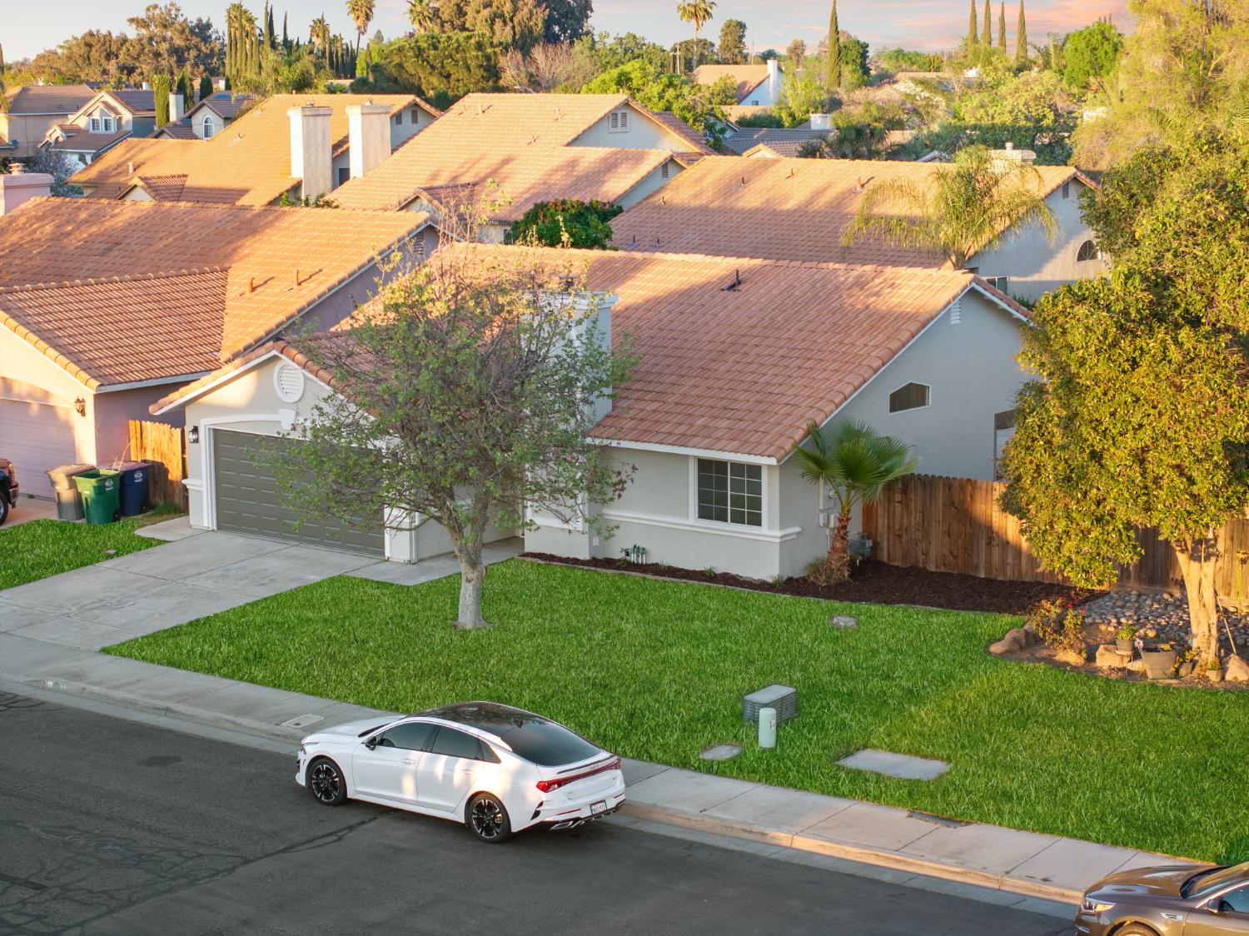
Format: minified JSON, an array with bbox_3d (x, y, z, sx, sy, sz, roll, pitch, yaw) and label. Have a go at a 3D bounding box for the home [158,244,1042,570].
[{"bbox_3d":[0.605,-1.830,54.459,14.100,5.400,16.550,7,11,37],"label":"home"}]

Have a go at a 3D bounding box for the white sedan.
[{"bbox_3d":[-2.265,3.861,33.738,4.905,1.445,1.860,7,11,37],"label":"white sedan"}]

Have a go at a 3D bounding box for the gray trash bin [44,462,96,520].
[{"bbox_3d":[-11.704,0.492,53.618,0.680,1.100,0.840,4,10,27],"label":"gray trash bin"}]

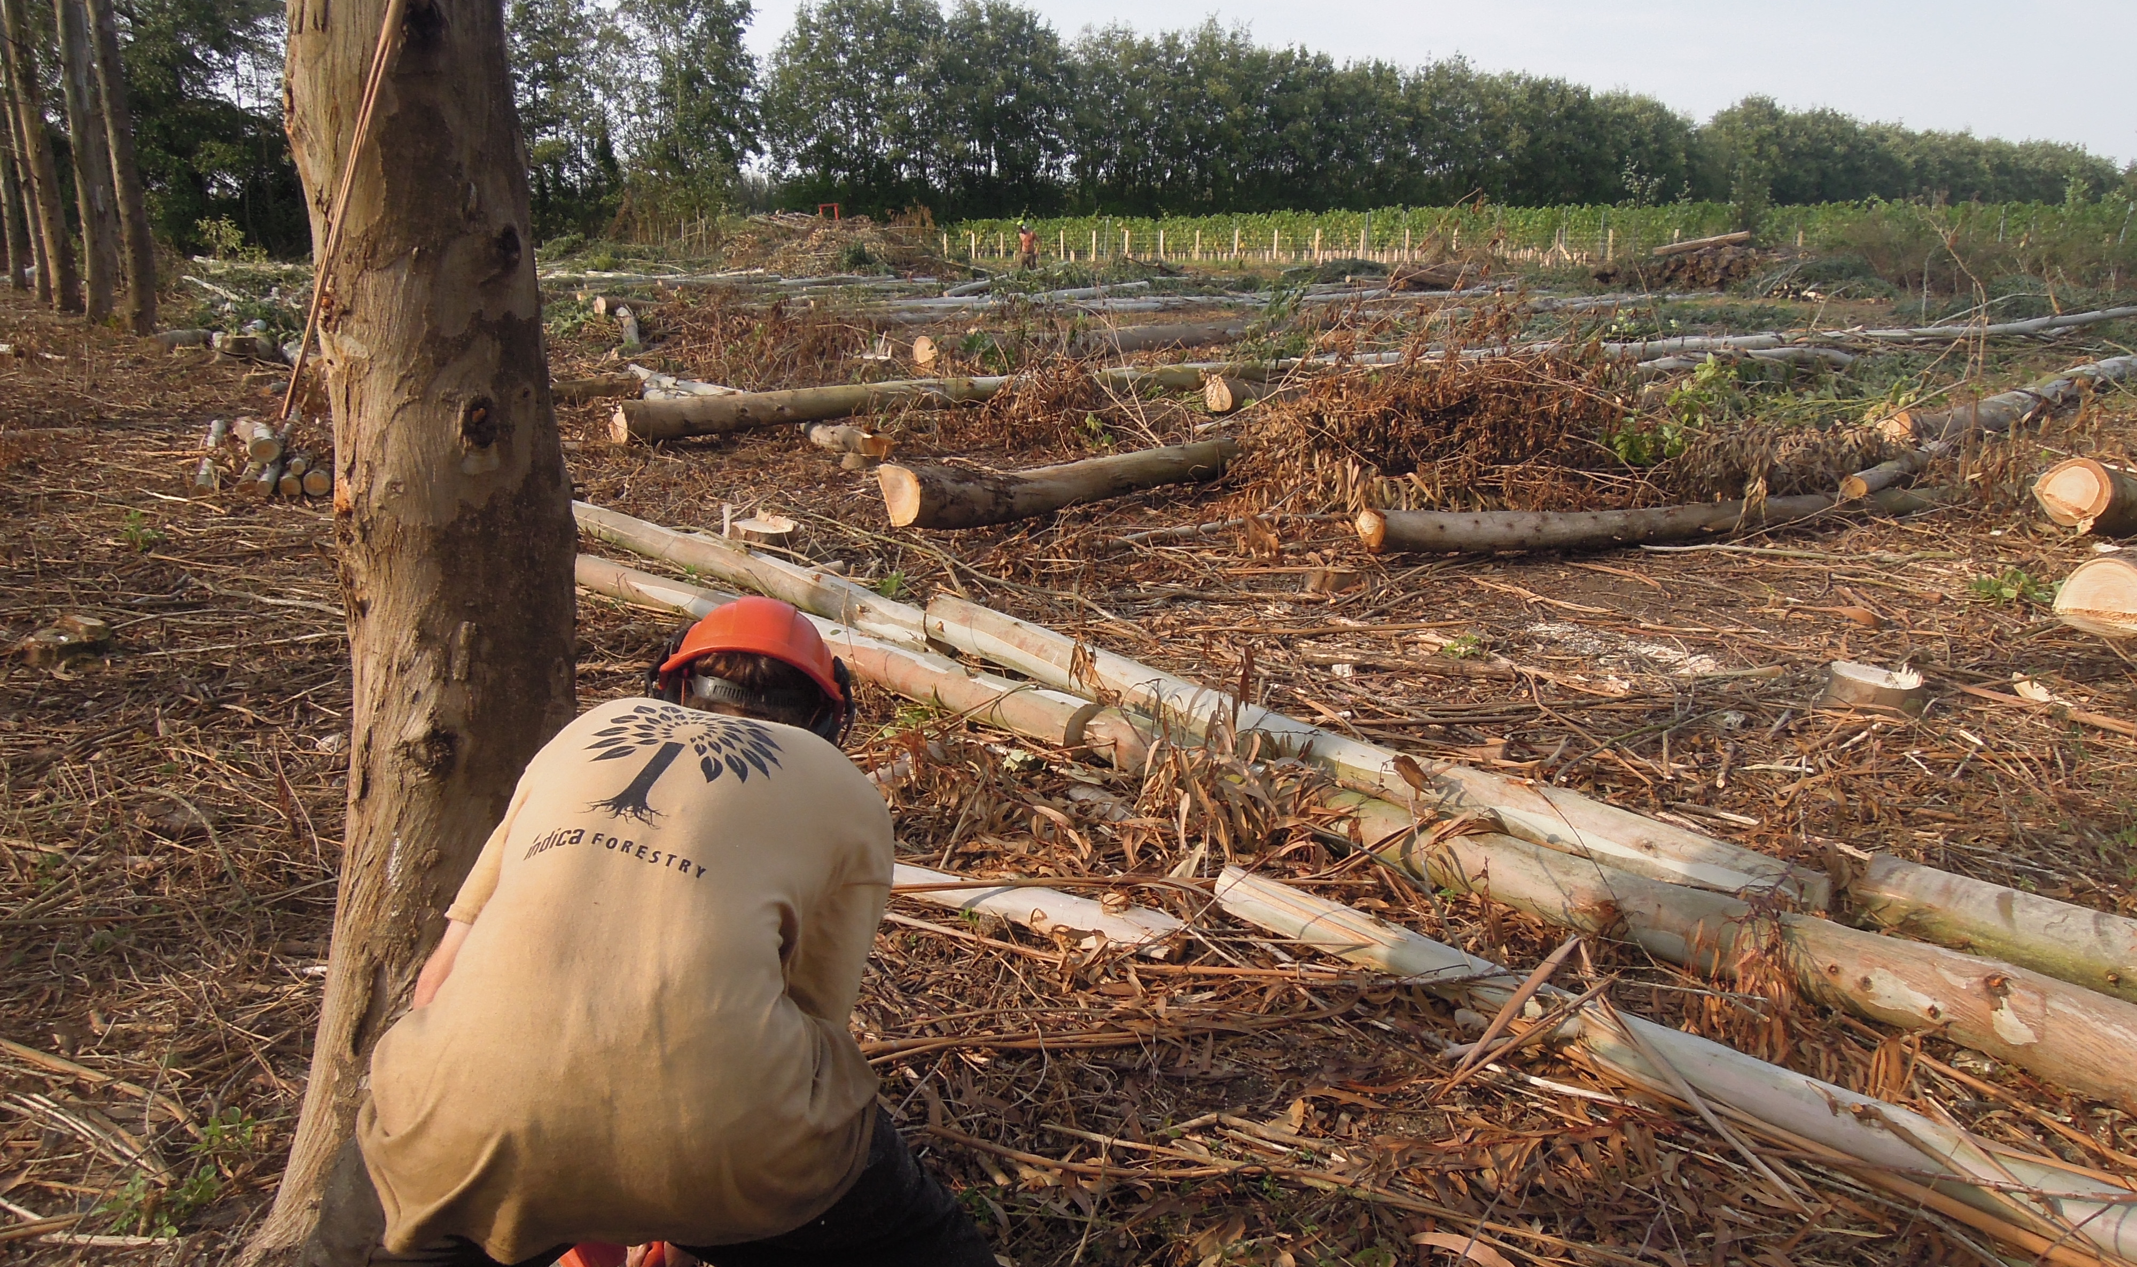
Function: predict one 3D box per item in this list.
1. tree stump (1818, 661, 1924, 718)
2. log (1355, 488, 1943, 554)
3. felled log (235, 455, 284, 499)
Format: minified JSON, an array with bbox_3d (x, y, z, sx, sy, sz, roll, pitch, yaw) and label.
[{"bbox_3d":[2.724,0.190,5.021,0.340,0.130,0.340,0,15,0],"label":"tree stump"},{"bbox_3d":[3.176,-0.626,7.822,3.480,0.250,0.250,-5,16,-15],"label":"log"},{"bbox_3d":[-5.302,-1.041,9.759,0.270,0.140,1.135,-6,16,-20],"label":"felled log"}]

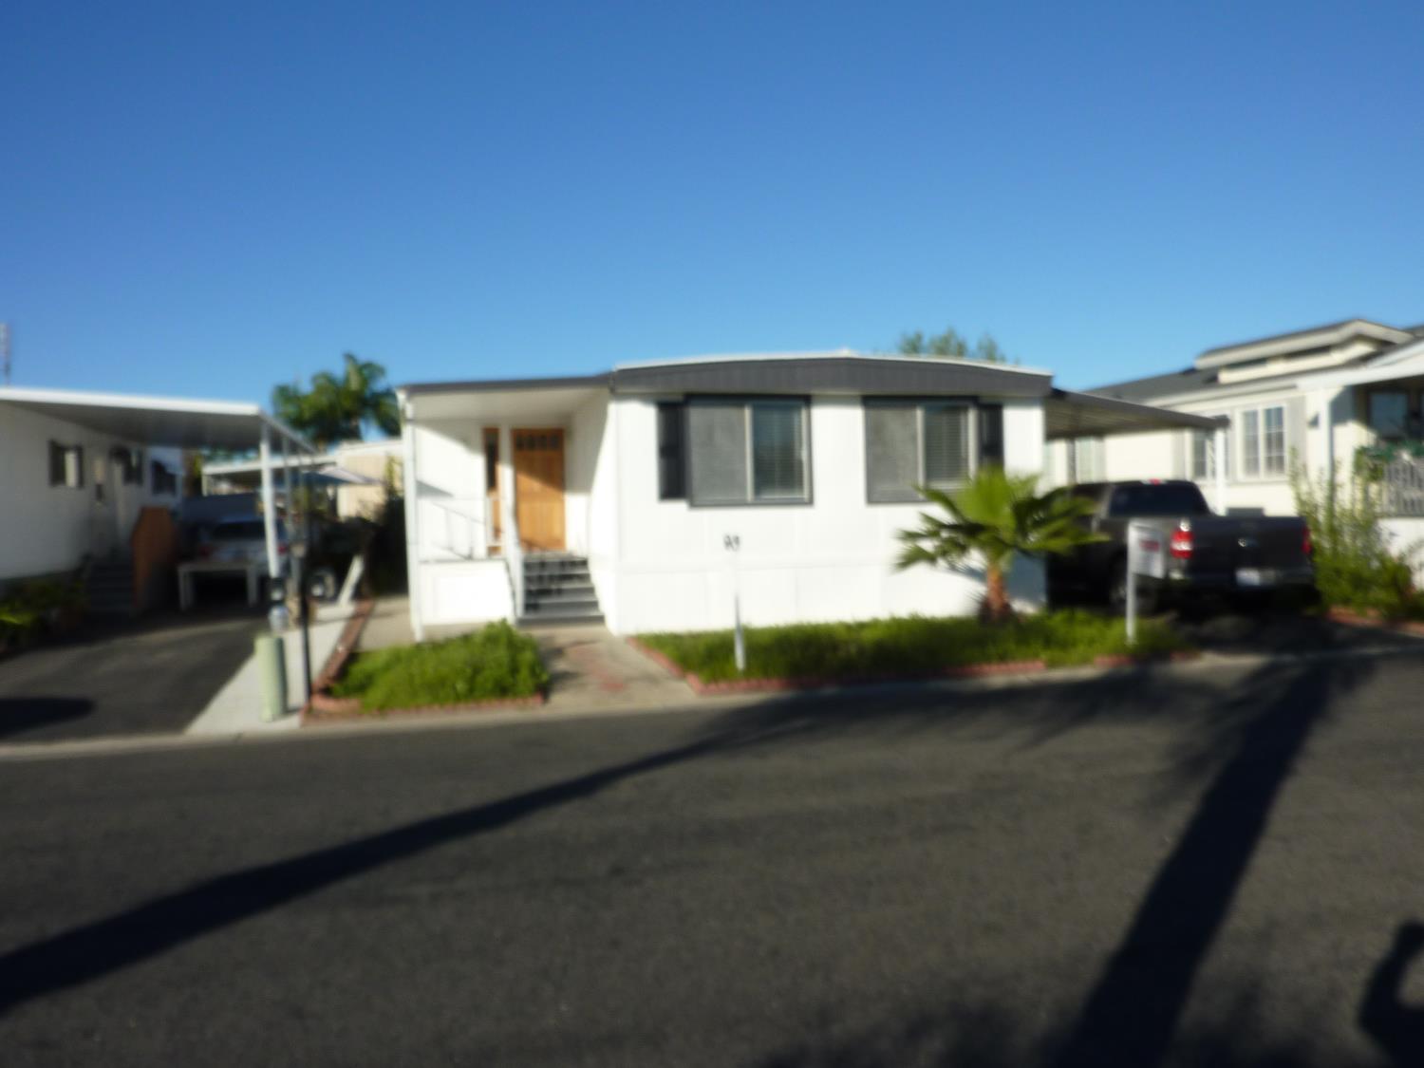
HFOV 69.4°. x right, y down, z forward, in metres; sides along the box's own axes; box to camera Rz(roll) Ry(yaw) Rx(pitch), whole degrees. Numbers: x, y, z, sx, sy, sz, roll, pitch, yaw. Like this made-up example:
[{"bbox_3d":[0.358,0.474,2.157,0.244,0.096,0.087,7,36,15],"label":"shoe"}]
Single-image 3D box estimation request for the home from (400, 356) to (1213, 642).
[{"bbox_3d":[0.410,-0.751,19.039,11.316,3.550,11.500,-2,2,-14],"label":"home"}]

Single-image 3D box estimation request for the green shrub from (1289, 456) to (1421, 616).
[{"bbox_3d":[8.504,0.009,13.572,1.500,2.118,1.450,-2,2,-14],"label":"green shrub"}]

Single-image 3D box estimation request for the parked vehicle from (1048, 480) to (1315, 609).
[{"bbox_3d":[6.603,0.135,16.143,2.020,1.880,5.700,-2,2,-6],"label":"parked vehicle"}]

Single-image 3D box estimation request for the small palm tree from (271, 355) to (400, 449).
[{"bbox_3d":[-9.967,-1.974,28.100,3.700,5.901,3.600,-2,2,-14],"label":"small palm tree"}]

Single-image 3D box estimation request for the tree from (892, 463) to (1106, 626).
[{"bbox_3d":[3.664,0.109,13.157,2.400,1.967,2.250,-2,2,-14],"label":"tree"}]

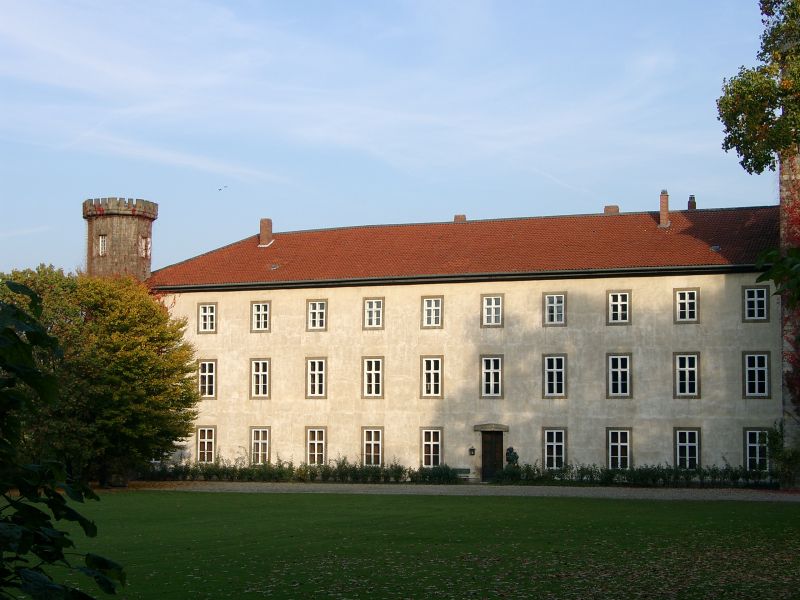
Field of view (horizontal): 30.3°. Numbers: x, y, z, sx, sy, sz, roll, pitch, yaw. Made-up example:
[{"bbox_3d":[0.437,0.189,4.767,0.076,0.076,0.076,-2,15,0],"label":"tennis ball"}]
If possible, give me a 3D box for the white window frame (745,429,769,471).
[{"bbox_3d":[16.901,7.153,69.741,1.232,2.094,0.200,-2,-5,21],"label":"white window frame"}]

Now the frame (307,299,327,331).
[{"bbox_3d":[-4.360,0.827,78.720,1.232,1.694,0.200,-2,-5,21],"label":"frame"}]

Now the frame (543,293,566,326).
[{"bbox_3d":[8.207,0.484,78.363,1.329,1.812,0.200,-2,-5,23],"label":"frame"}]

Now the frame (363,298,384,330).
[{"bbox_3d":[-1.452,0.771,82.405,1.329,1.812,0.200,-2,-5,23],"label":"frame"}]

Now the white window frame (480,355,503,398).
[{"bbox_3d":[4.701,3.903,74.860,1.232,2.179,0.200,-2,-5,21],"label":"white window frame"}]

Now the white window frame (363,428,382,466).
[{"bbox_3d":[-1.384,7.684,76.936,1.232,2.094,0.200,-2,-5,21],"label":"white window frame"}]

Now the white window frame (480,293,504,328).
[{"bbox_3d":[4.981,0.580,79.713,1.329,1.812,0.200,-2,-5,23],"label":"white window frame"}]

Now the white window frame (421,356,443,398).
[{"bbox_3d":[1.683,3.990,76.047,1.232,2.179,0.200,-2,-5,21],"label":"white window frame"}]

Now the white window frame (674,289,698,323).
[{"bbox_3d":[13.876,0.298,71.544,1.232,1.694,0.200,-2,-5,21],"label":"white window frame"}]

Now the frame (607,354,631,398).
[{"bbox_3d":[11.386,3.928,76.728,1.329,2.325,0.200,-2,-5,23],"label":"frame"}]

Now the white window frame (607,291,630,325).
[{"bbox_3d":[11.405,0.389,77.025,1.329,1.812,0.200,-2,-5,23],"label":"white window frame"}]

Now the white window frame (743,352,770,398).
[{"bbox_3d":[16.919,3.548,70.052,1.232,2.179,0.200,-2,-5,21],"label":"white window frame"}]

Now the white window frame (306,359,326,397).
[{"bbox_3d":[-4.694,4.407,83.456,1.329,2.325,0.200,-2,-5,23],"label":"white window frame"}]

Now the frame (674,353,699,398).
[{"bbox_3d":[15.967,4.207,82.383,1.349,2.559,0.200,-2,-5,22],"label":"frame"}]

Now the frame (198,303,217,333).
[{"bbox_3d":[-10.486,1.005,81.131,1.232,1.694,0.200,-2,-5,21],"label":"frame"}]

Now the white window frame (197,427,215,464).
[{"bbox_3d":[-12.264,9.192,93.449,1.328,2.388,0.200,-2,-5,22],"label":"white window frame"}]

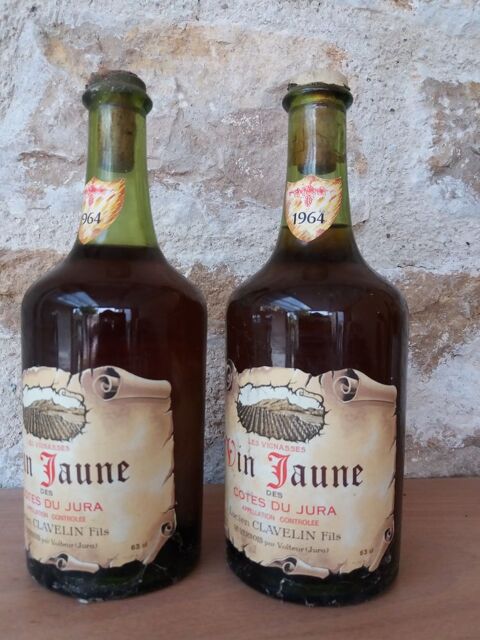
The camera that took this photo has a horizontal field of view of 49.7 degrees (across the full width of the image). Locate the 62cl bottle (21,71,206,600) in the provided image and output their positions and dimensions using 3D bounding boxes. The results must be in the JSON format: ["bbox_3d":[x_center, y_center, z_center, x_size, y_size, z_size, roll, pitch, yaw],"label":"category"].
[{"bbox_3d":[-0.062,0.002,0.265,0.091,0.243,0.091,1,3,0],"label":"62cl bottle"}]

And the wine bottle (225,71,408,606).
[{"bbox_3d":[0.038,0.003,0.263,0.091,0.243,0.091,1,3,0],"label":"wine bottle"}]

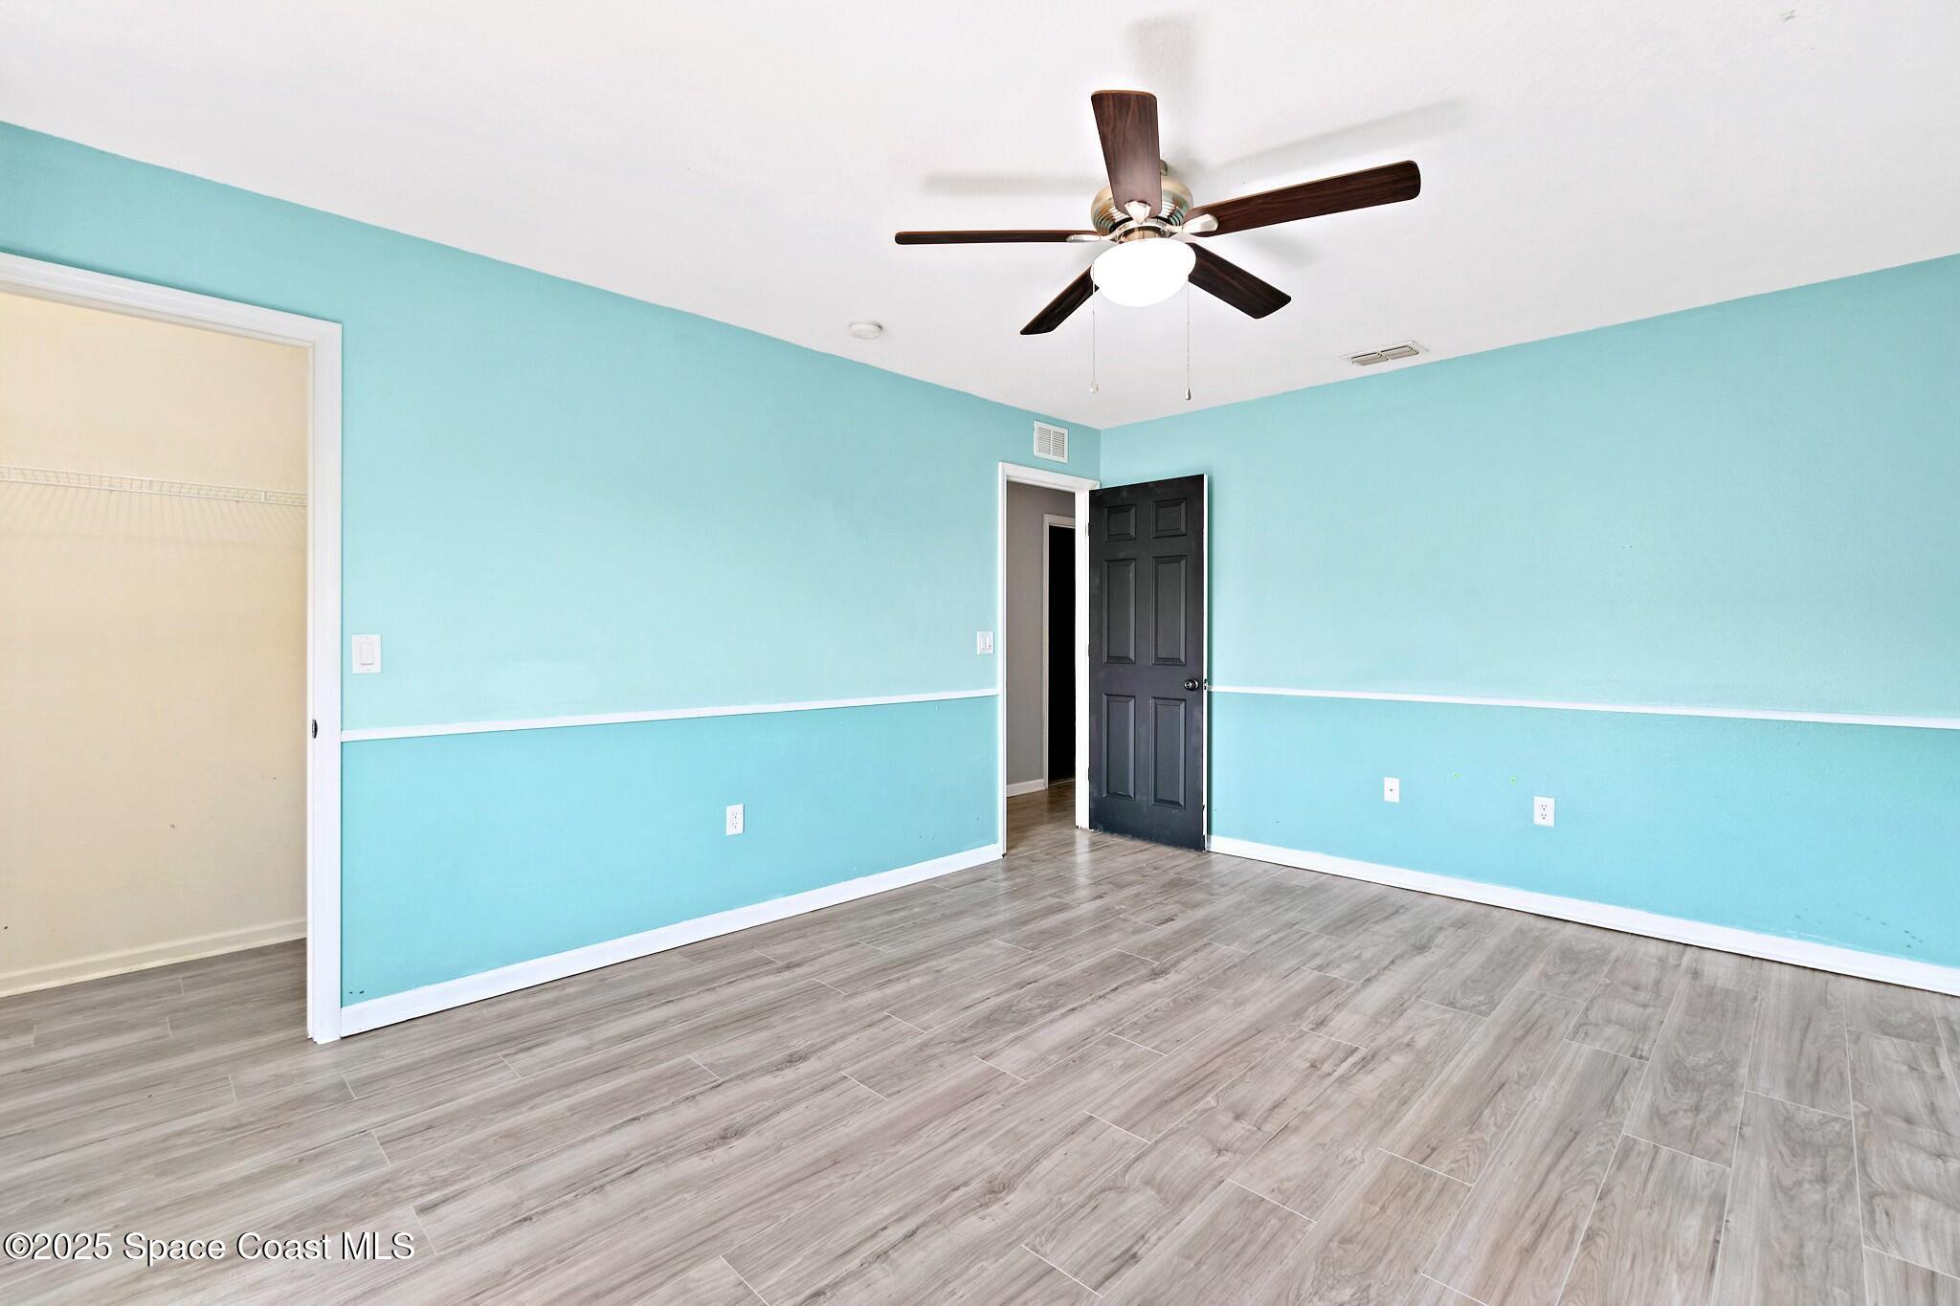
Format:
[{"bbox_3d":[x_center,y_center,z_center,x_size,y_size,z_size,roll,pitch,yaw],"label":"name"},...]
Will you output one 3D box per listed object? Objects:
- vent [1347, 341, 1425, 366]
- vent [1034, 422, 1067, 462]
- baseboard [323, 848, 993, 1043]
[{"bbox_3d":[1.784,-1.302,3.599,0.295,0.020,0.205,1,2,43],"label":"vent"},{"bbox_3d":[0.406,-1.176,4.572,0.285,0.190,0.018,-1,2,-44],"label":"vent"},{"bbox_3d":[-0.895,1.076,3.382,2.774,0.087,0.015,-1,2,-44],"label":"baseboard"}]

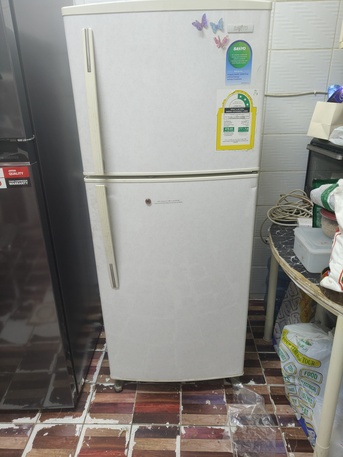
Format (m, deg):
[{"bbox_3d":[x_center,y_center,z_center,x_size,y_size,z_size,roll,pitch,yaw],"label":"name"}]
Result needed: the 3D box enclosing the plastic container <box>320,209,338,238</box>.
[{"bbox_3d":[0.655,-0.028,1.224,0.135,0.080,0.135,-2,22,0],"label":"plastic container"}]

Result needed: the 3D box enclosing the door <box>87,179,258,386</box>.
[{"bbox_3d":[0.013,0.236,1.249,0.589,0.893,0.090,-2,22,0],"label":"door"}]

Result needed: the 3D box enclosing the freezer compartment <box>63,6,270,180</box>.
[{"bbox_3d":[-0.007,-0.497,1.198,0.589,0.471,0.550,-2,22,0],"label":"freezer compartment"}]

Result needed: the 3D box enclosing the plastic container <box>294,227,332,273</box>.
[{"bbox_3d":[0.588,0.074,1.196,0.190,0.083,0.193,-2,22,0],"label":"plastic container"}]

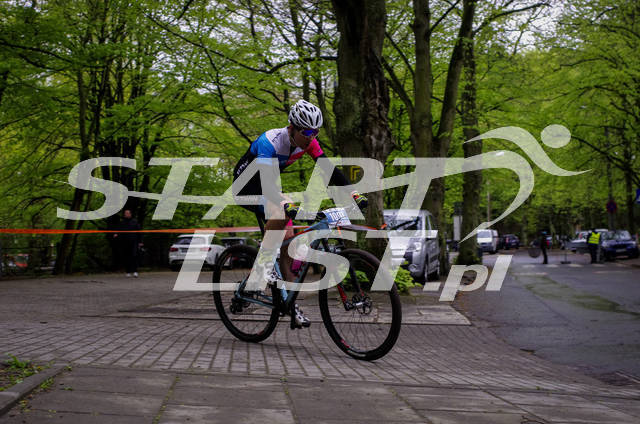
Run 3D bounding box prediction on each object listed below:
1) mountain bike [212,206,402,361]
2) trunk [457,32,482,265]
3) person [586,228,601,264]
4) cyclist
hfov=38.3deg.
[{"bbox_3d":[-0.160,0.463,6.420,1.830,1.030,0.720,-2,4,44],"label":"mountain bike"},{"bbox_3d":[5.800,-2.450,36.000,0.920,9.100,0.920,0,-2,0],"label":"trunk"},{"bbox_3d":[13.646,1.720,46.000,0.600,1.770,0.380,0,-2,7],"label":"person"},{"bbox_3d":[-0.175,0.020,6.360,0.850,1.580,0.720,-2,-3,44],"label":"cyclist"}]

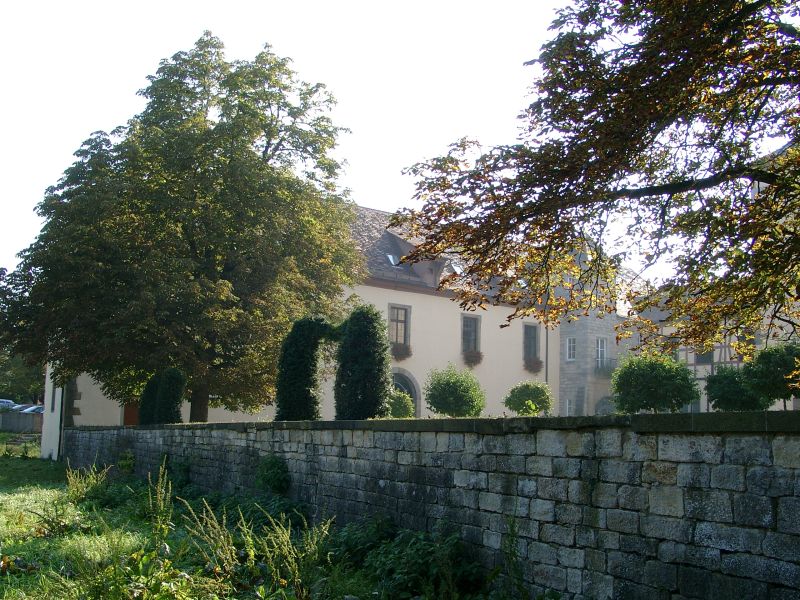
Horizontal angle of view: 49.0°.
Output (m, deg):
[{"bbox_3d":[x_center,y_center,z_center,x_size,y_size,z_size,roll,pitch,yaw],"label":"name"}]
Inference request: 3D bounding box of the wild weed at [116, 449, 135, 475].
[{"bbox_3d":[-6.877,4.046,22.000,0.451,0.651,0.426,1,-8,0],"label":"wild weed"}]

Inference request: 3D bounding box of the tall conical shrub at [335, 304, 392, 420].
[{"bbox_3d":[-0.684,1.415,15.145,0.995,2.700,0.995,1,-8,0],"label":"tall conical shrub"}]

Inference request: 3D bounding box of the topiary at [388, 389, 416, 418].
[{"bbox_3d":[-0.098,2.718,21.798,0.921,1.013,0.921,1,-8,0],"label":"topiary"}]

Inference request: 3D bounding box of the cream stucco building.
[{"bbox_3d":[-4.307,1.342,44.662,26.733,12.800,8.500,7,-10,-36],"label":"cream stucco building"}]

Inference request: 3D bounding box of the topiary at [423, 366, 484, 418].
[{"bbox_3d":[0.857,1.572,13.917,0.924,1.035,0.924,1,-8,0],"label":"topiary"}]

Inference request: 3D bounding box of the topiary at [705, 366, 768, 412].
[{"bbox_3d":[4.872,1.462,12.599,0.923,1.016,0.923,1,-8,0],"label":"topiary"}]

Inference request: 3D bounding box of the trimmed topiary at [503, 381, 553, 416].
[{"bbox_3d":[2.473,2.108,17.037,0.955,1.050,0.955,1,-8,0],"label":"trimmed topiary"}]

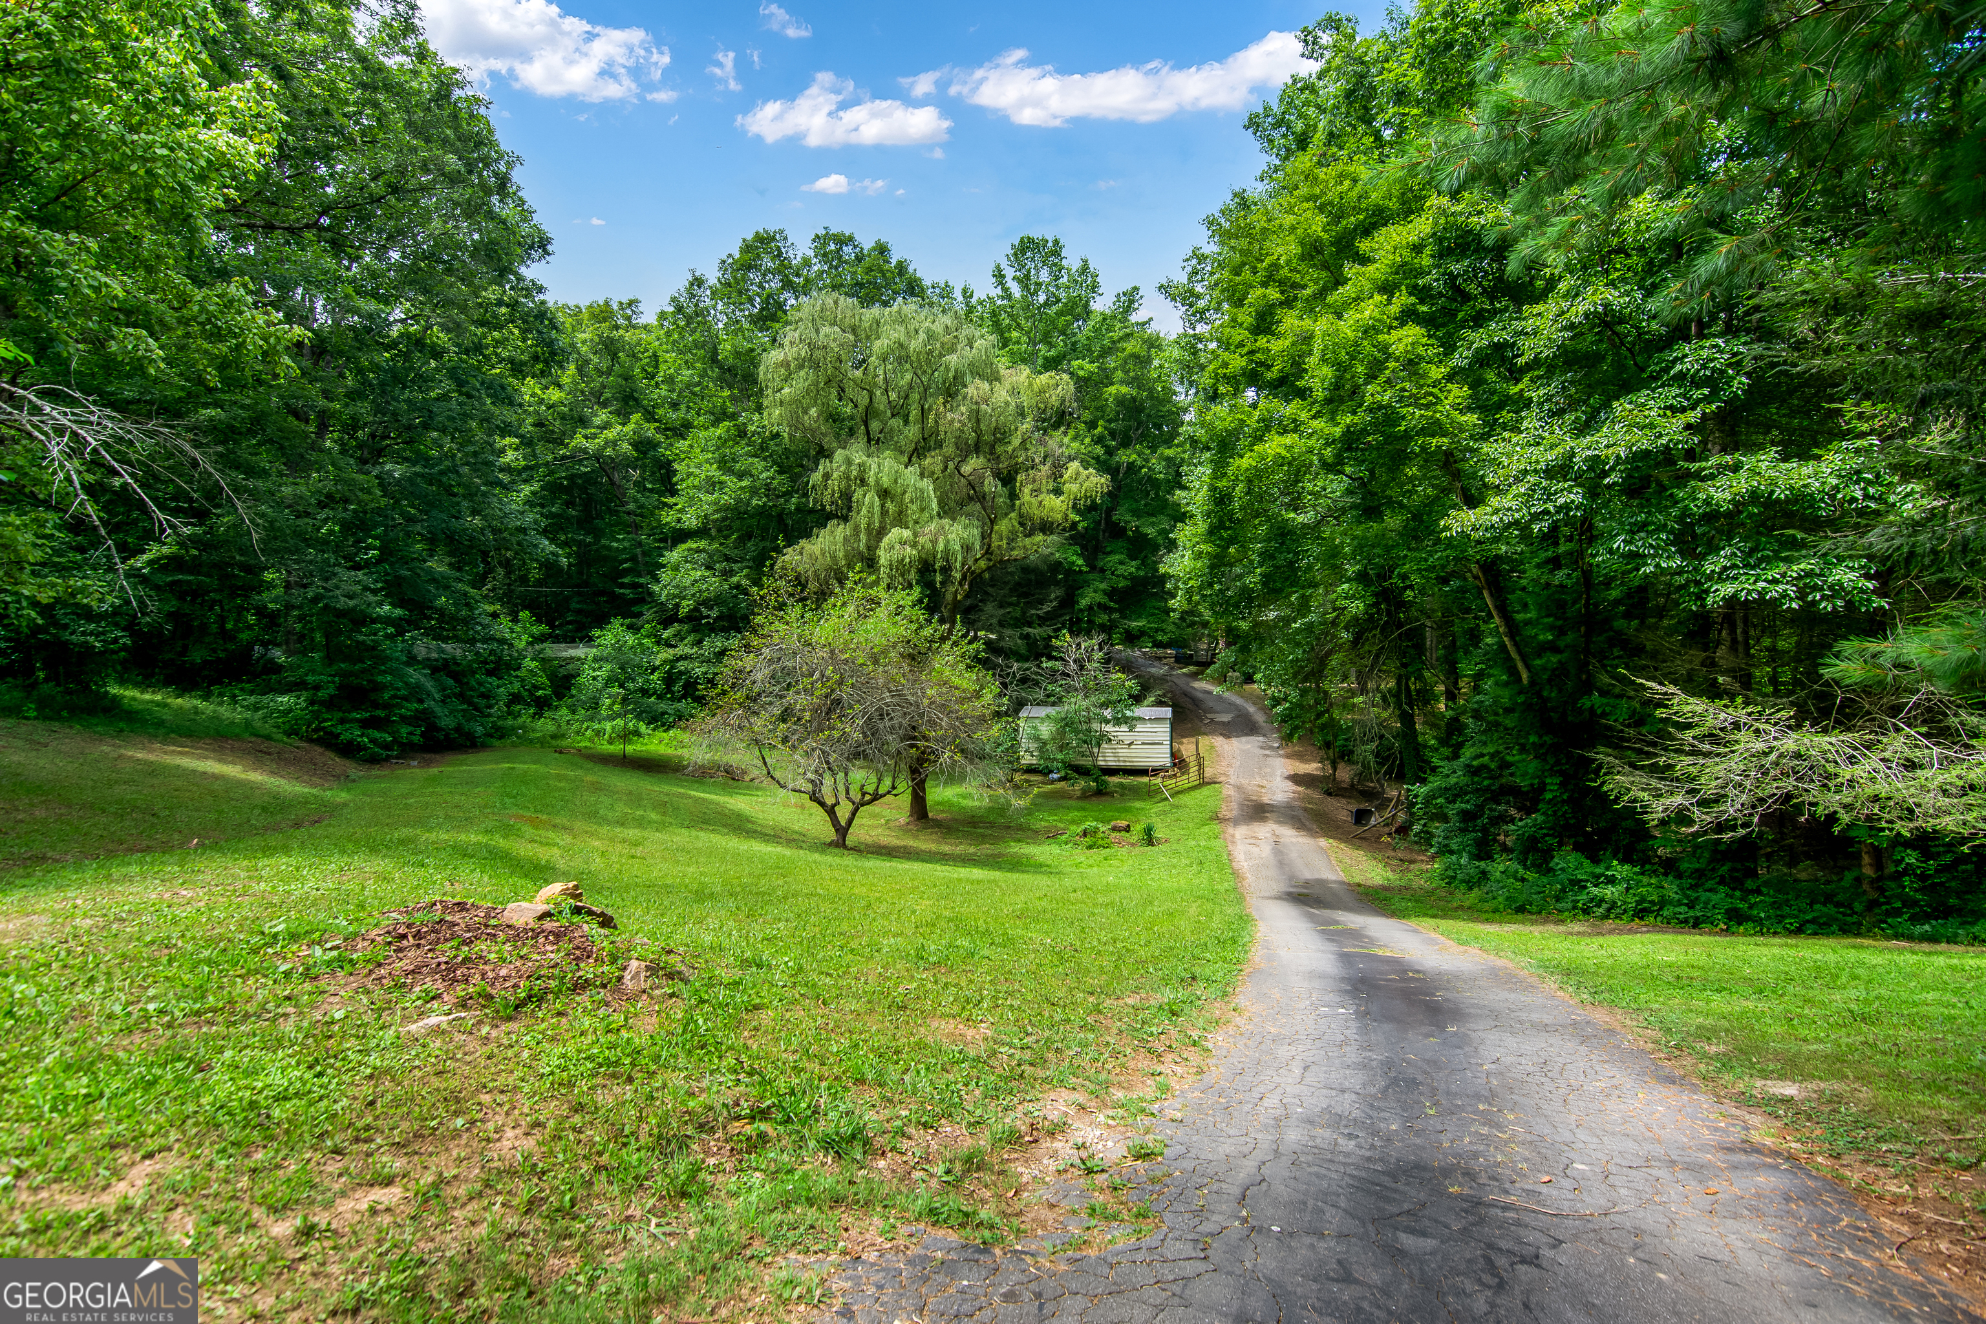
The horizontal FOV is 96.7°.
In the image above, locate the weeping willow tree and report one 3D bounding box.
[{"bbox_3d":[-1.850,-3.200,28.500,11.000,16.300,10.500,0,0,0],"label":"weeping willow tree"}]

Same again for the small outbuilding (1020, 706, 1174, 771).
[{"bbox_3d":[4.650,3.300,39.000,6.700,2.550,3.000,0,0,10],"label":"small outbuilding"}]

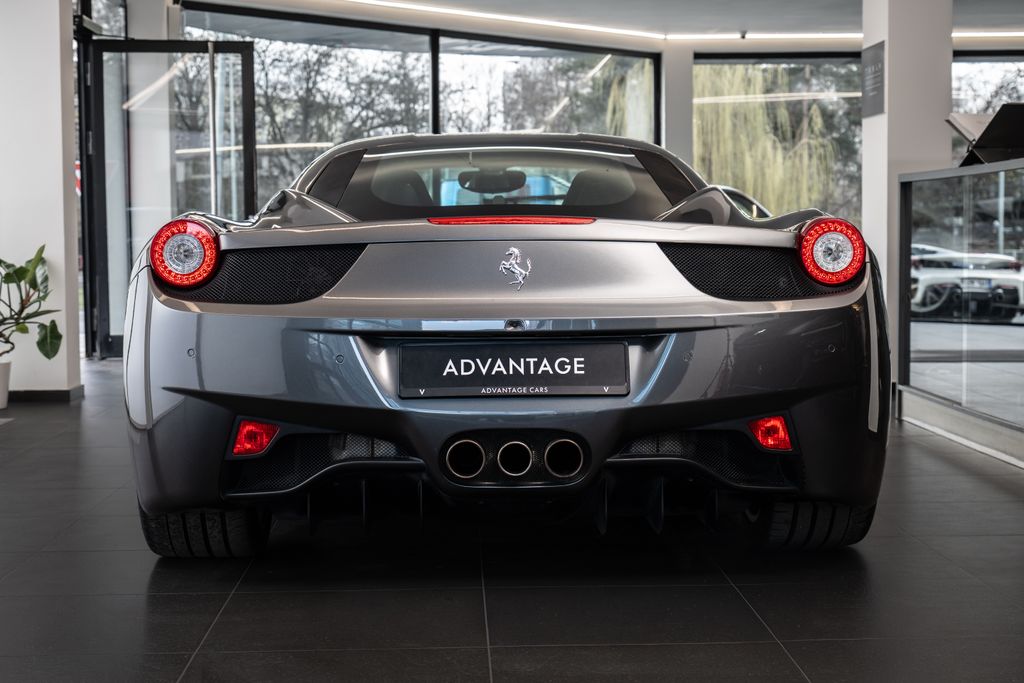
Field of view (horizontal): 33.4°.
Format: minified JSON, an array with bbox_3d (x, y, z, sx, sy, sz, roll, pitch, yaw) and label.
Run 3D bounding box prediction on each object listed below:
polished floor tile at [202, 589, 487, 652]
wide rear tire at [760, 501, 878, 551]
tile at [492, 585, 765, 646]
[{"bbox_3d":[-0.358,0.620,3.798,0.600,0.010,0.595,-1,4,-2],"label":"polished floor tile"},{"bbox_3d":[0.789,0.200,4.585,0.297,0.705,0.710,-1,4,-2],"label":"wide rear tire"},{"bbox_3d":[0.242,0.612,3.818,0.600,0.010,0.595,-1,4,-2],"label":"tile"}]

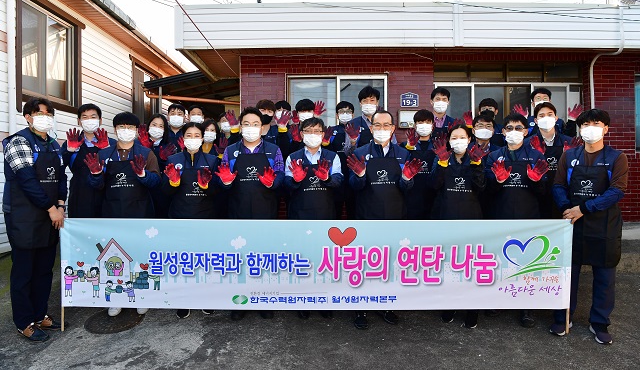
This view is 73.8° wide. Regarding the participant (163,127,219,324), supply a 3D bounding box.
[{"bbox_3d":[-1.067,0.309,3.511,0.480,1.620,0.460,0,2,-15],"label":"participant"}]

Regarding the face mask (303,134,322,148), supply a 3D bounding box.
[{"bbox_3d":[-0.062,-0.357,3.500,0.155,0.115,0.090,0,1,0],"label":"face mask"}]

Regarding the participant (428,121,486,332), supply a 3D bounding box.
[{"bbox_3d":[1.090,0.308,3.381,0.470,1.630,0.460,0,2,14],"label":"participant"}]

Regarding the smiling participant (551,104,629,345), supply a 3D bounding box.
[{"bbox_3d":[2.051,0.295,3.270,0.530,1.770,0.400,1,2,27],"label":"smiling participant"}]

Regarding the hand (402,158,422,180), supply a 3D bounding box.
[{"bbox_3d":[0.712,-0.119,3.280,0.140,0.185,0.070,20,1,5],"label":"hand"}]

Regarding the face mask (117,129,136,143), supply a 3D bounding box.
[{"bbox_3d":[-1.612,-0.411,3.560,0.155,0.115,0.080,-1,2,-23],"label":"face mask"}]

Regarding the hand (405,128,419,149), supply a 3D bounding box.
[{"bbox_3d":[0.848,-0.431,3.950,0.130,0.185,0.070,-4,2,5],"label":"hand"}]

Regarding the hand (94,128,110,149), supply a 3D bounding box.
[{"bbox_3d":[-1.828,-0.390,3.580,0.140,0.175,0.070,-1,2,-25],"label":"hand"}]

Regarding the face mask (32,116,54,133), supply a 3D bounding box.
[{"bbox_3d":[-2.088,-0.457,3.220,0.080,0.120,0.155,2,3,44],"label":"face mask"}]

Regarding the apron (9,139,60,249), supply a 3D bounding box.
[{"bbox_3d":[-2.074,0.055,3.120,0.240,0.800,0.380,1,1,24],"label":"apron"}]

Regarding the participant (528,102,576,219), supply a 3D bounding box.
[{"bbox_3d":[2.030,0.190,3.750,0.520,1.800,0.450,0,1,14],"label":"participant"}]

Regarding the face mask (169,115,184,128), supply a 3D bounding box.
[{"bbox_3d":[-1.481,-0.655,4.400,0.150,0.115,0.090,0,1,-14],"label":"face mask"}]

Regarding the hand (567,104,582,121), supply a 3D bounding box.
[{"bbox_3d":[2.482,-0.706,4.150,0.150,0.160,0.070,1,2,25],"label":"hand"}]

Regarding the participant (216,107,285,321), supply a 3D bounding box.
[{"bbox_3d":[-0.545,0.222,3.470,0.530,1.750,0.480,0,1,-3],"label":"participant"}]

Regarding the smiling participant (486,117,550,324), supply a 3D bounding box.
[{"bbox_3d":[1.562,0.268,3.390,0.520,1.710,0.460,1,2,20],"label":"smiling participant"}]

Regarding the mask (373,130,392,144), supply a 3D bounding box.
[{"bbox_3d":[0.495,-0.379,3.380,0.145,0.110,0.080,0,2,7],"label":"mask"}]

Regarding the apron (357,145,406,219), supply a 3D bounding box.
[{"bbox_3d":[0.491,0.105,3.460,0.420,0.820,0.220,0,2,5],"label":"apron"}]

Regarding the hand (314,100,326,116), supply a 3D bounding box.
[{"bbox_3d":[0.005,-0.789,4.400,0.125,0.165,0.070,0,9,-3],"label":"hand"}]

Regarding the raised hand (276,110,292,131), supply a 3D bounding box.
[{"bbox_3d":[-0.350,-0.635,4.200,0.140,0.195,0.070,10,2,-3],"label":"raised hand"}]

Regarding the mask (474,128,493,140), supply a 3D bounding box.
[{"bbox_3d":[1.484,-0.458,3.870,0.155,0.105,0.090,0,1,14],"label":"mask"}]

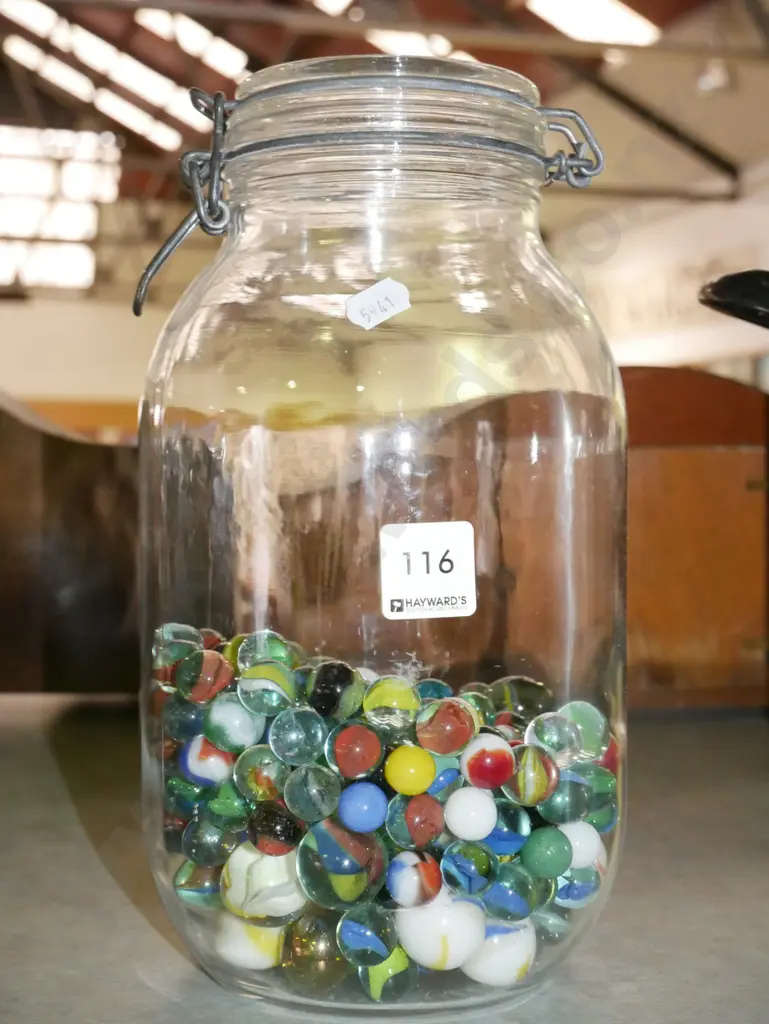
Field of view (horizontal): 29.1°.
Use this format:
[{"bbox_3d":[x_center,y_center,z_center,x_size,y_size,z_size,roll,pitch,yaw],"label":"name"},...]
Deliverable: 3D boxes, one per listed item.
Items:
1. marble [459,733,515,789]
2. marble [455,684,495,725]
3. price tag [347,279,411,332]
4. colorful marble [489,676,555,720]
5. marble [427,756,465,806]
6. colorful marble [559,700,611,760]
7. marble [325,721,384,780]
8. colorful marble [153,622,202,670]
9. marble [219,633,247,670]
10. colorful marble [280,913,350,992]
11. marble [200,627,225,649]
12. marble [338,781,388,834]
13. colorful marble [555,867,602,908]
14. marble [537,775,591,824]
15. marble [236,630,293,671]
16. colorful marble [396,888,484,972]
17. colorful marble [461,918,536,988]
[{"bbox_3d":[0.029,0.069,0.410,0.015,0.015,0.015,0,5,0],"label":"marble"},{"bbox_3d":[0.029,0.065,0.480,0.014,0.014,0.014,0,5,0],"label":"marble"},{"bbox_3d":[-0.002,-0.055,0.389,0.017,0.010,0.001,-28,-12,-5],"label":"price tag"},{"bbox_3d":[0.044,0.066,0.487,0.024,0.024,0.024,0,5,0],"label":"colorful marble"},{"bbox_3d":[0.015,0.075,0.421,0.016,0.016,0.016,0,5,0],"label":"marble"},{"bbox_3d":[0.059,0.064,0.436,0.017,0.017,0.017,0,5,0],"label":"colorful marble"},{"bbox_3d":[-0.008,0.065,0.401,0.016,0.016,0.016,1,4,0],"label":"marble"},{"bbox_3d":[-0.063,0.042,0.454,0.016,0.016,0.016,1,4,0],"label":"colorful marble"},{"bbox_3d":[-0.044,0.047,0.474,0.016,0.016,0.016,0,2,0],"label":"marble"},{"bbox_3d":[-0.019,0.124,0.415,0.022,0.022,0.022,0,5,0],"label":"colorful marble"},{"bbox_3d":[-0.058,0.046,0.482,0.016,0.016,0.016,0,5,0],"label":"marble"},{"bbox_3d":[-0.006,0.084,0.422,0.014,0.014,0.014,0,6,0],"label":"marble"},{"bbox_3d":[0.060,0.115,0.458,0.016,0.016,0.016,0,5,0],"label":"colorful marble"},{"bbox_3d":[0.052,0.083,0.427,0.016,0.016,0.016,0,5,0],"label":"marble"},{"bbox_3d":[-0.035,0.042,0.432,0.016,0.016,0.016,0,6,0],"label":"marble"},{"bbox_3d":[0.016,0.117,0.417,0.025,0.025,0.025,0,5,0],"label":"colorful marble"},{"bbox_3d":[0.033,0.129,0.439,0.024,0.024,0.024,0,6,0],"label":"colorful marble"}]

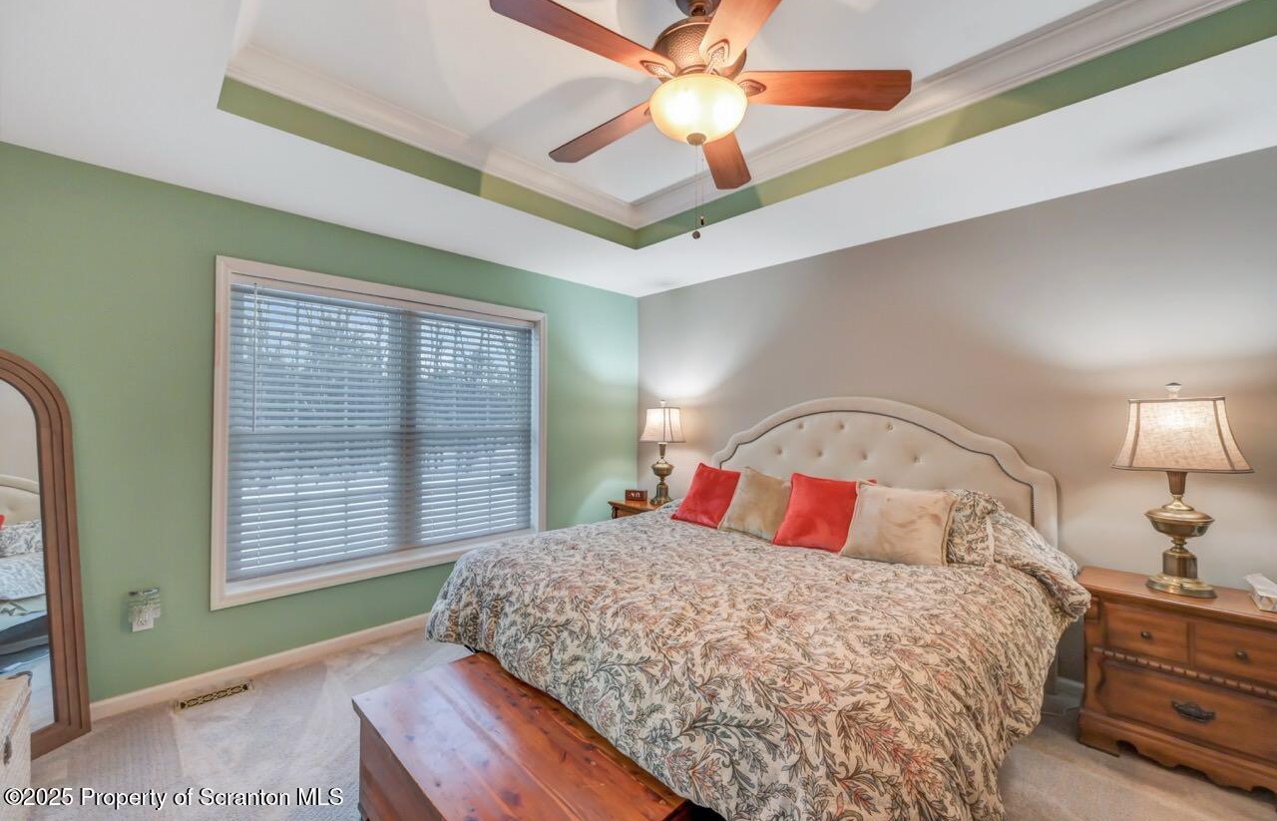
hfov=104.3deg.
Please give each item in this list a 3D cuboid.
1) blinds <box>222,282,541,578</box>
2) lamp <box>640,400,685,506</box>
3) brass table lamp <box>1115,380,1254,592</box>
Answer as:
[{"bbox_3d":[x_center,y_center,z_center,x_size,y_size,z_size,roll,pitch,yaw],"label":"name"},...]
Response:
[{"bbox_3d":[-1.427,0.110,3.119,1.780,1.530,0.060,1,-1,-45],"label":"blinds"},{"bbox_3d":[0.196,0.327,3.974,0.245,0.835,0.380,1,-1,-45],"label":"lamp"},{"bbox_3d":[2.219,0.312,2.039,0.245,0.840,0.380,1,-1,-45],"label":"brass table lamp"}]

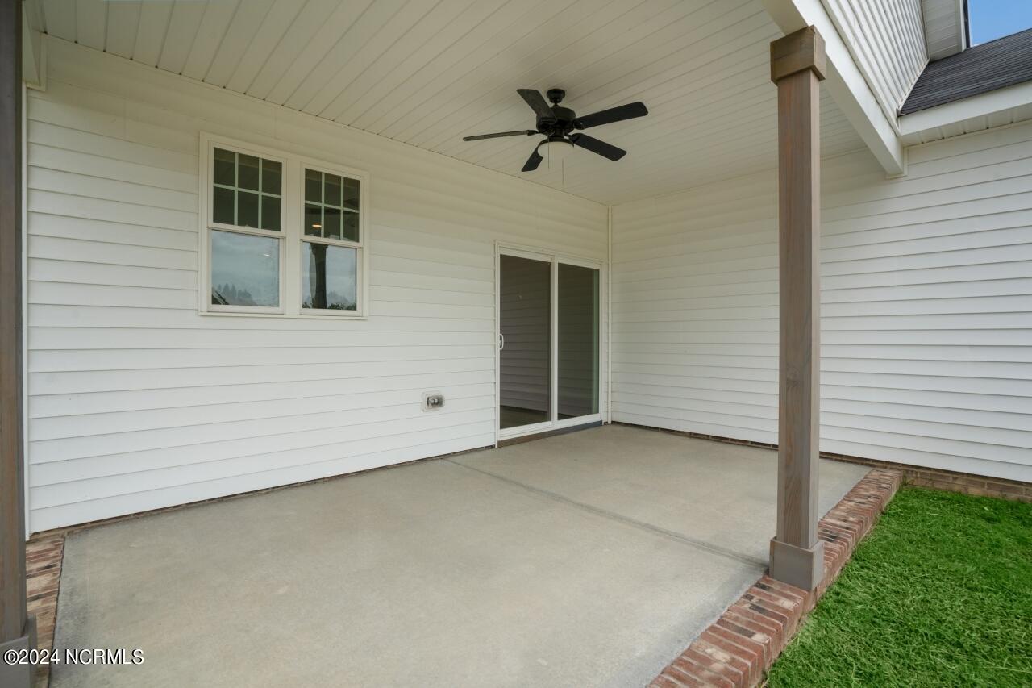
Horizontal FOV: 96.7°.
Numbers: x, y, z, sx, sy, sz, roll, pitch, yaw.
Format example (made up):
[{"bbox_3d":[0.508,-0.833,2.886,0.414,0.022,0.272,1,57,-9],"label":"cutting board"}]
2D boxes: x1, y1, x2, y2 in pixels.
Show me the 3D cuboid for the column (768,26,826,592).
[{"bbox_3d":[1.353,-0.154,2.211,0.178,2.575,0.178,-1,1,-43],"label":"column"}]

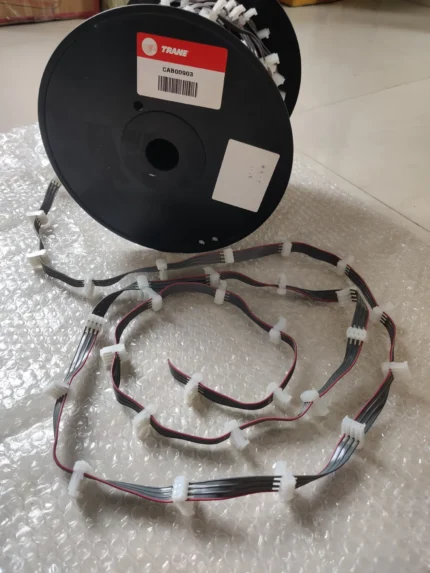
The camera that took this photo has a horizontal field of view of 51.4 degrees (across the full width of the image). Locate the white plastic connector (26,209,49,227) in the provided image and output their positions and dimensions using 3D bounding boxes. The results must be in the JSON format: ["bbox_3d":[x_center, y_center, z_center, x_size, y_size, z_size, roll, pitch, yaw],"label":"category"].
[{"bbox_3d":[-0.216,-0.083,0.544,0.020,0.016,0.009,-10,45,-10],"label":"white plastic connector"}]

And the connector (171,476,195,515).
[{"bbox_3d":[-0.022,0.142,0.304,0.009,0.020,0.016,-9,43,5],"label":"connector"}]

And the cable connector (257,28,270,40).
[{"bbox_3d":[0.050,-0.266,0.474,0.019,0.009,0.016,-17,37,27],"label":"cable connector"}]

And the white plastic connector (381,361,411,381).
[{"bbox_3d":[0.154,0.072,0.381,0.020,0.016,0.009,-3,44,-3],"label":"white plastic connector"}]

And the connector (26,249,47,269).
[{"bbox_3d":[-0.194,-0.029,0.487,0.020,0.016,0.009,-26,49,-24],"label":"connector"}]

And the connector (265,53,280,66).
[{"bbox_3d":[0.058,-0.236,0.466,0.019,0.009,0.016,-10,40,22],"label":"connector"}]

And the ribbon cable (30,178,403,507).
[{"bbox_3d":[-0.028,0.001,0.455,0.390,0.019,0.426,0,44,0],"label":"ribbon cable"}]

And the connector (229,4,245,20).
[{"bbox_3d":[0.022,-0.276,0.451,0.019,0.009,0.016,-30,30,34],"label":"connector"}]

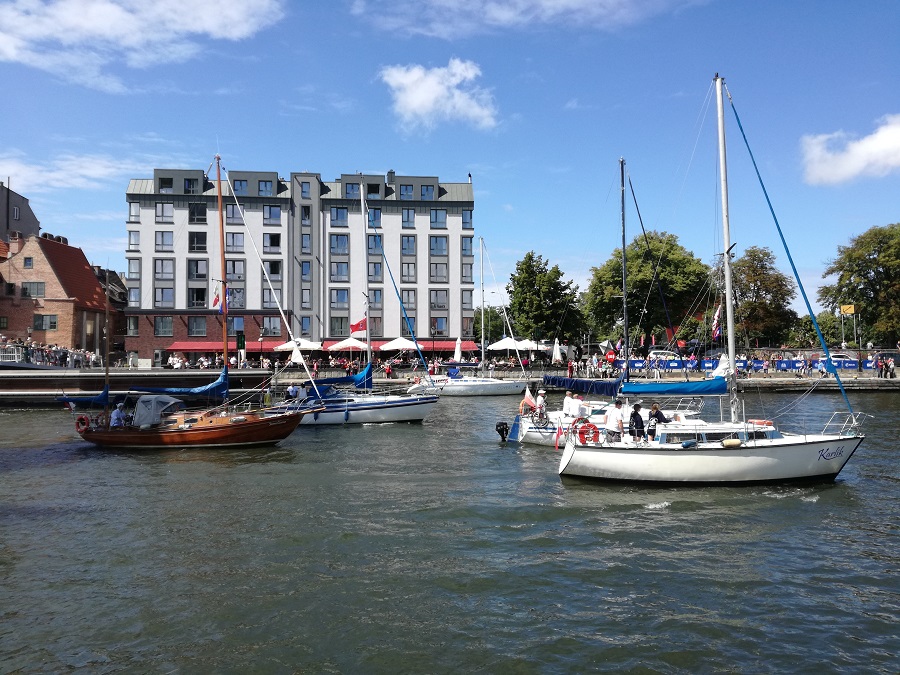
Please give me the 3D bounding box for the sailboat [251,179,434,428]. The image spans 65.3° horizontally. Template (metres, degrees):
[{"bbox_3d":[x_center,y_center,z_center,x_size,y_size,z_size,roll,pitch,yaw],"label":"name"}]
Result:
[{"bbox_3d":[-5.208,-1.993,36.236,9.437,12.721,3.000,0,-1,-4],"label":"sailboat"}]

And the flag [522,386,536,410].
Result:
[{"bbox_3d":[3.214,2.430,28.165,0.560,0.920,0.200,0,-1,0],"label":"flag"}]

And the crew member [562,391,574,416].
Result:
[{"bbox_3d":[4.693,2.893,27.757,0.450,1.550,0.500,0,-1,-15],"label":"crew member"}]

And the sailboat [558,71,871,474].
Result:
[{"bbox_3d":[7.530,-1.695,20.130,8.790,11.612,2.750,0,-1,-1],"label":"sailboat"}]

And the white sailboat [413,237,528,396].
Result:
[{"bbox_3d":[1.543,-1.710,57.035,9.825,12.819,3.100,0,-1,-2],"label":"white sailboat"}]

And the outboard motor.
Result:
[{"bbox_3d":[2.101,3.932,28.041,0.580,1.100,0.400,0,-1,0],"label":"outboard motor"}]

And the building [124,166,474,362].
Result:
[{"bbox_3d":[-16.864,-7.437,85.483,37.800,21.100,16.000,0,-1,-6],"label":"building"}]

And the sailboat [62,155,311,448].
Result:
[{"bbox_3d":[-10.163,-1.462,27.627,10.144,11.386,2.700,0,-1,-2],"label":"sailboat"}]

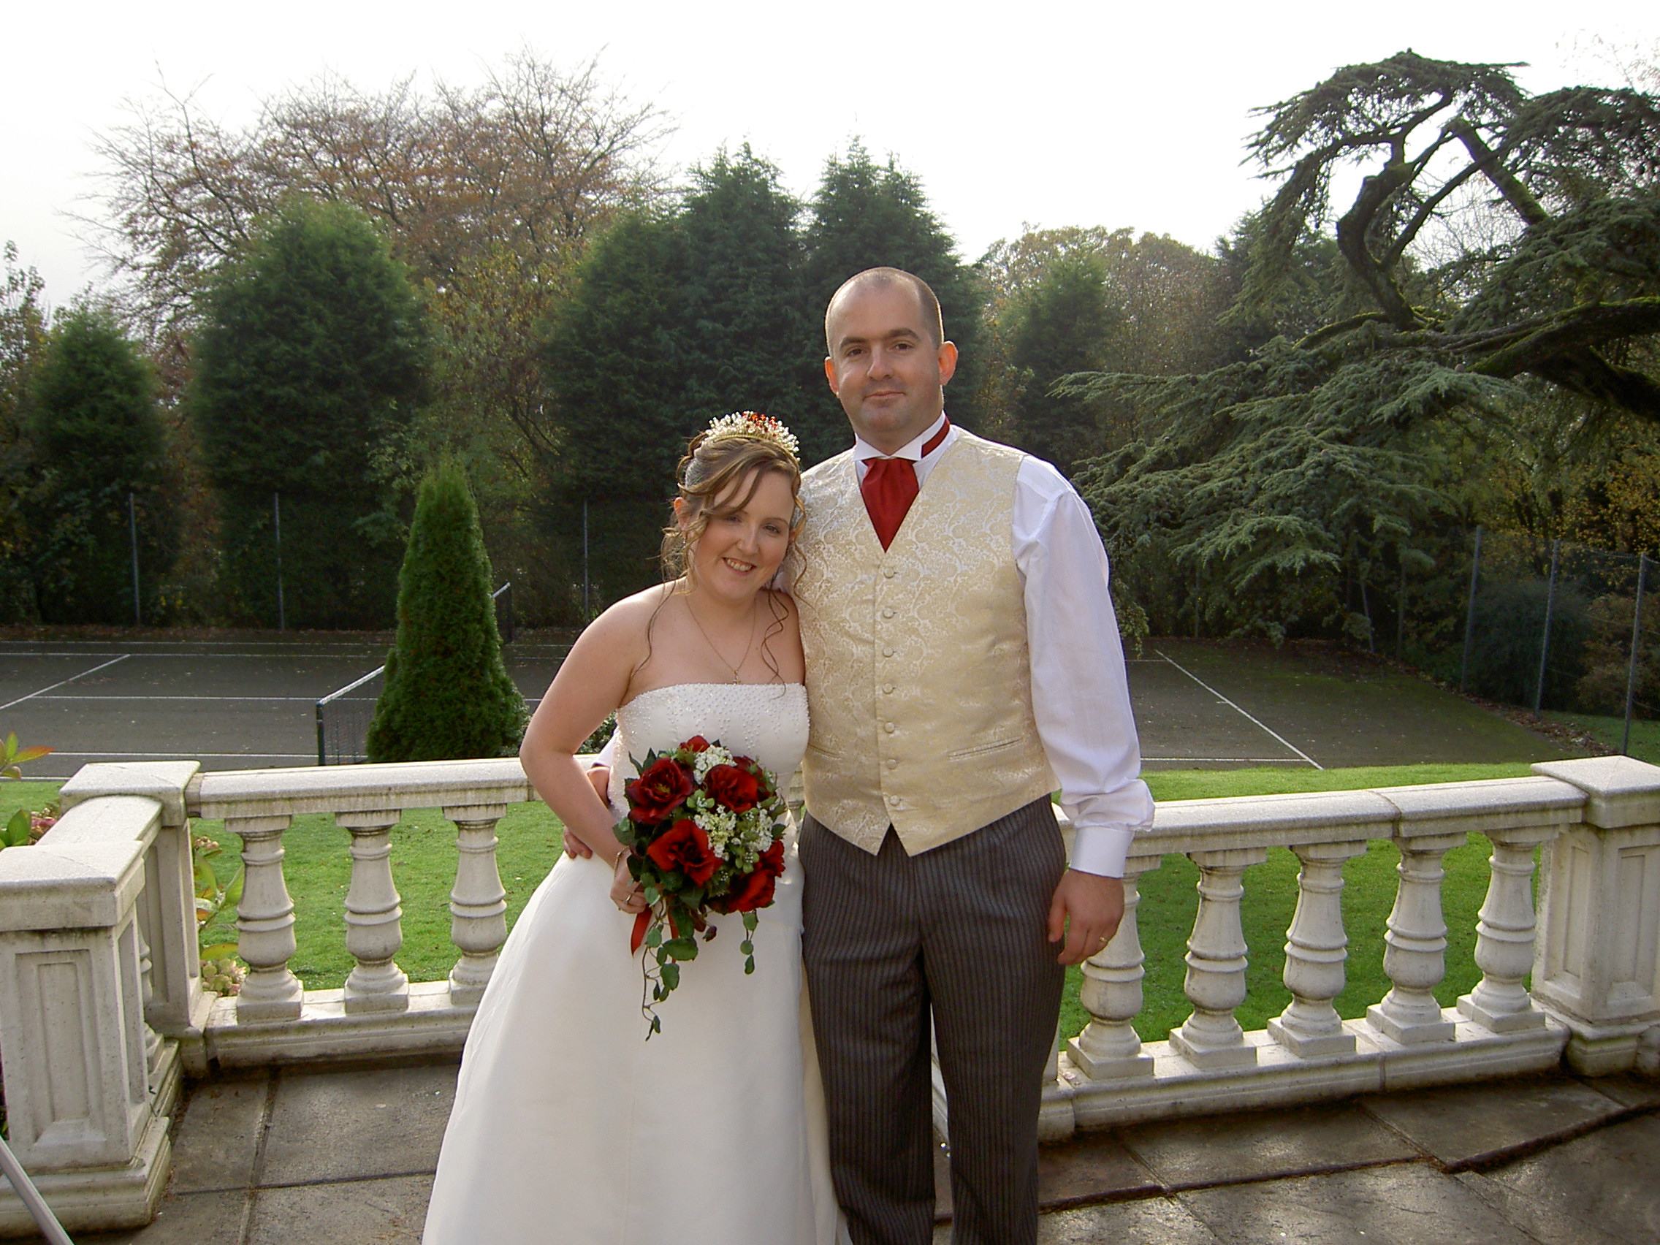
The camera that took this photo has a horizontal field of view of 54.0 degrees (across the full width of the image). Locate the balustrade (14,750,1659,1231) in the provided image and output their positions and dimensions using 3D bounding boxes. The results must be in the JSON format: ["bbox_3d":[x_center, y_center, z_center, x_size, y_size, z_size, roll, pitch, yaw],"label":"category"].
[{"bbox_3d":[0.214,0.740,4.095,4.201,0.749,1.063,-1,8,-11],"label":"balustrade"}]

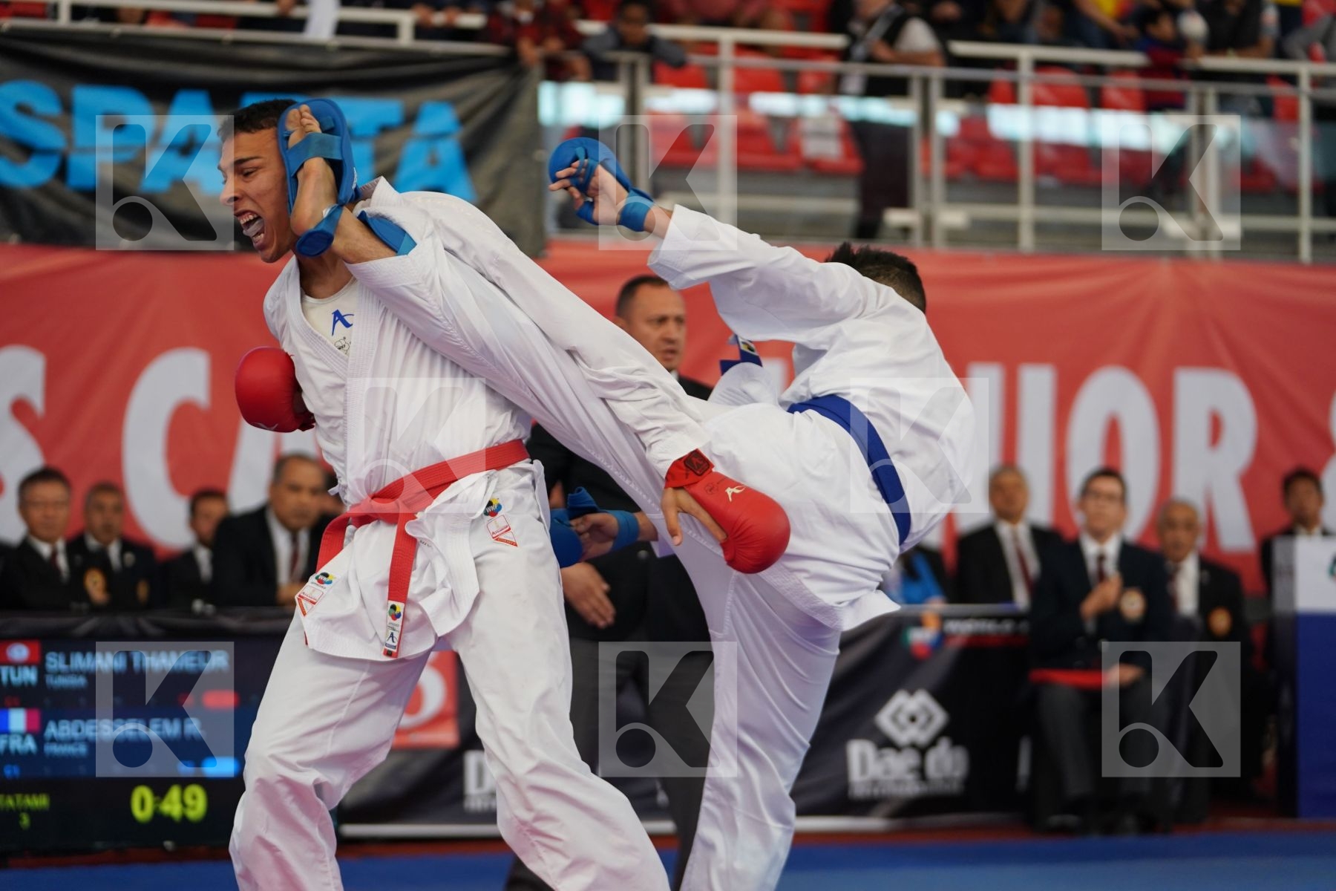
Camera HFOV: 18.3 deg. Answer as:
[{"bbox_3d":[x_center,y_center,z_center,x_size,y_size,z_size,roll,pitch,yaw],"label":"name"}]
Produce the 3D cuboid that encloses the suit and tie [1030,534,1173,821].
[{"bbox_3d":[1.544,0.825,14.800,0.510,1.000,0.680,0,-2,2],"label":"suit and tie"}]

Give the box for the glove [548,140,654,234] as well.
[{"bbox_3d":[-0.112,-0.438,7.000,0.125,0.205,0.105,-47,-1,30],"label":"glove"}]

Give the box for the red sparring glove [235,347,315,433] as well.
[{"bbox_3d":[-0.641,-0.086,6.950,0.110,0.125,0.210,3,-10,31],"label":"red sparring glove"}]

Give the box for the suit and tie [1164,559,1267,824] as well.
[{"bbox_3d":[1.979,0.892,15.500,0.520,0.970,0.660,-1,-2,13],"label":"suit and tie"}]

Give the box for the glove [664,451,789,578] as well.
[{"bbox_3d":[0.103,0.106,6.800,0.220,0.115,0.110,45,-25,-12],"label":"glove"}]

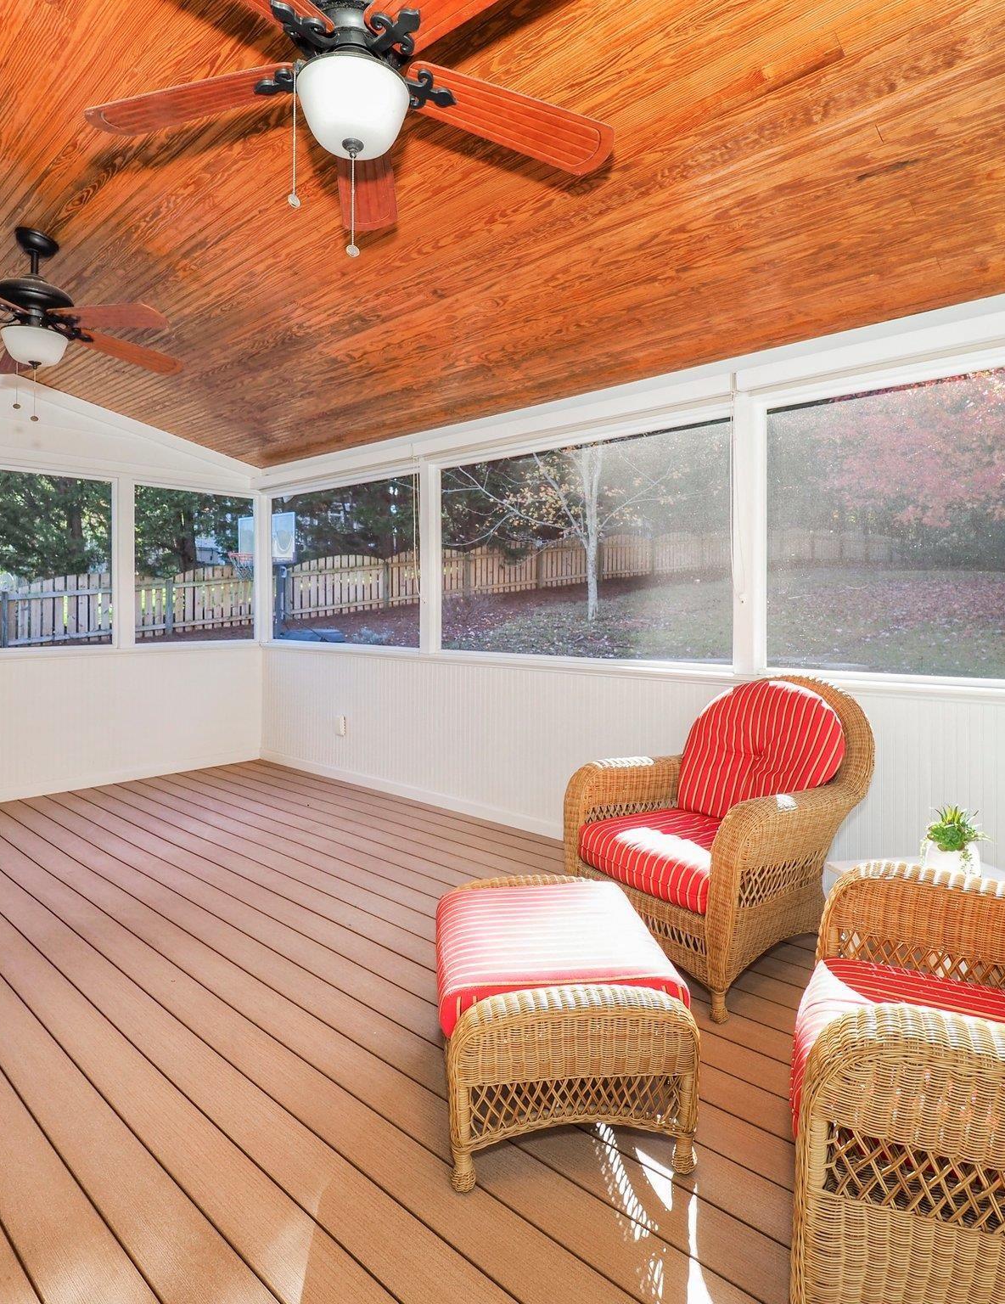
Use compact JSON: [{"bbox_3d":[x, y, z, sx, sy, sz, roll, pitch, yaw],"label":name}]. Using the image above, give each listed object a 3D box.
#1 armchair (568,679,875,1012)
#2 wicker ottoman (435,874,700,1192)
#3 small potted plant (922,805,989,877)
[{"bbox_3d":[0.829,0.616,2.671,0.860,0.975,0.770,-1,4,-34],"label":"armchair"},{"bbox_3d":[0.120,0.921,1.836,0.560,0.440,0.630,0,3,-7],"label":"wicker ottoman"},{"bbox_3d":[1.331,0.580,2.065,0.170,0.220,0.170,3,4,33],"label":"small potted plant"}]

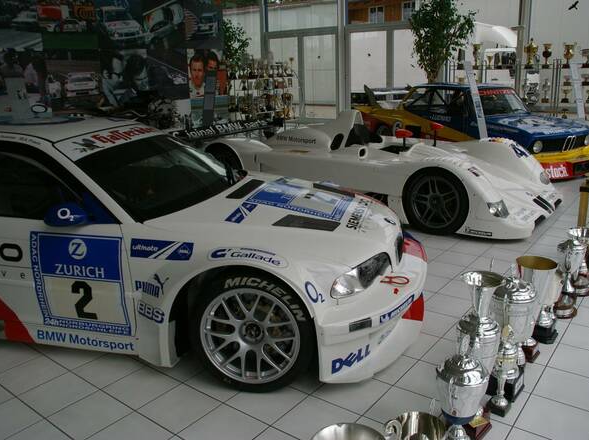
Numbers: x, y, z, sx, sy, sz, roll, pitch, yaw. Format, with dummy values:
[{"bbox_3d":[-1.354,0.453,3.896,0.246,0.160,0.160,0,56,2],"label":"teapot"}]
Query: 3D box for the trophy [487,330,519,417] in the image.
[{"bbox_3d":[0.967,0.689,2.289,0.128,0.398,0.128,10,19,39],"label":"trophy"}]

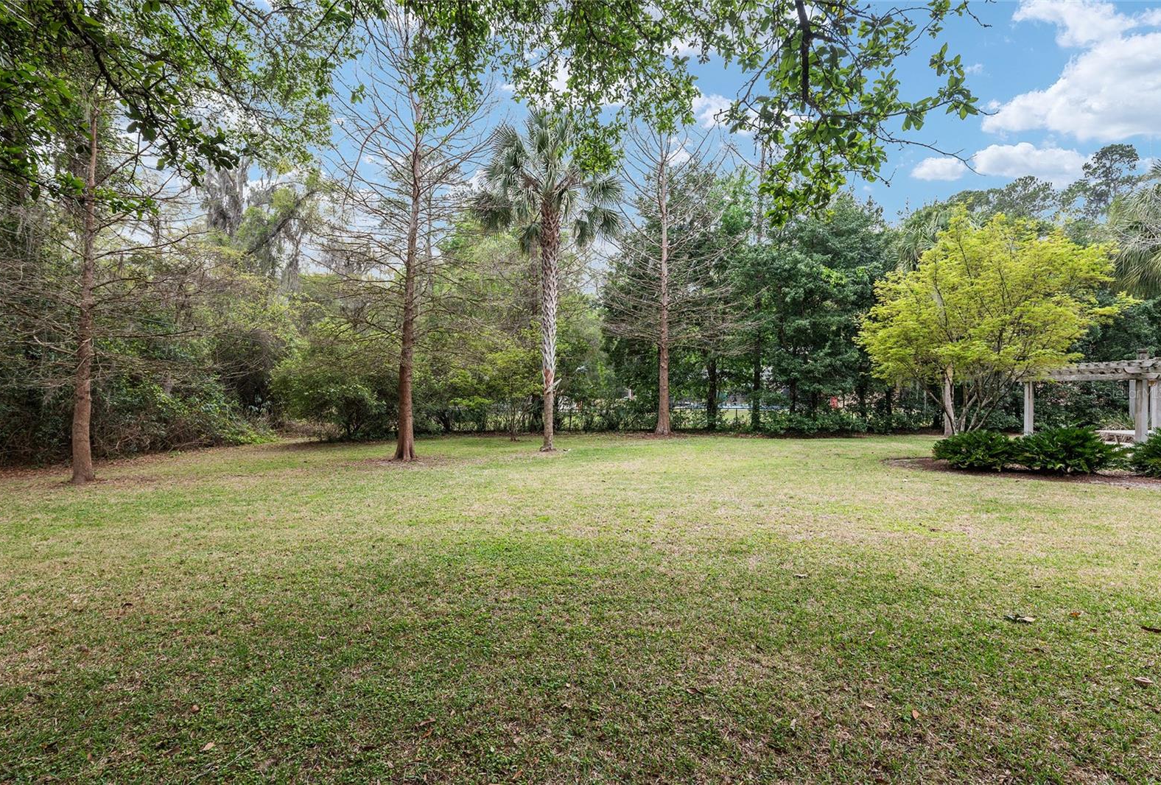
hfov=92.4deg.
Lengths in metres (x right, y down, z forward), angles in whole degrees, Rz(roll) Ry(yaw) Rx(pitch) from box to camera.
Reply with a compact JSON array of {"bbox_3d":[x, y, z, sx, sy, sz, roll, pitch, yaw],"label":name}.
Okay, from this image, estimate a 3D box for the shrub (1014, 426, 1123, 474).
[{"bbox_3d":[10.550,1.200,12.100,1.900,0.970,1.650,0,0,40],"label":"shrub"}]

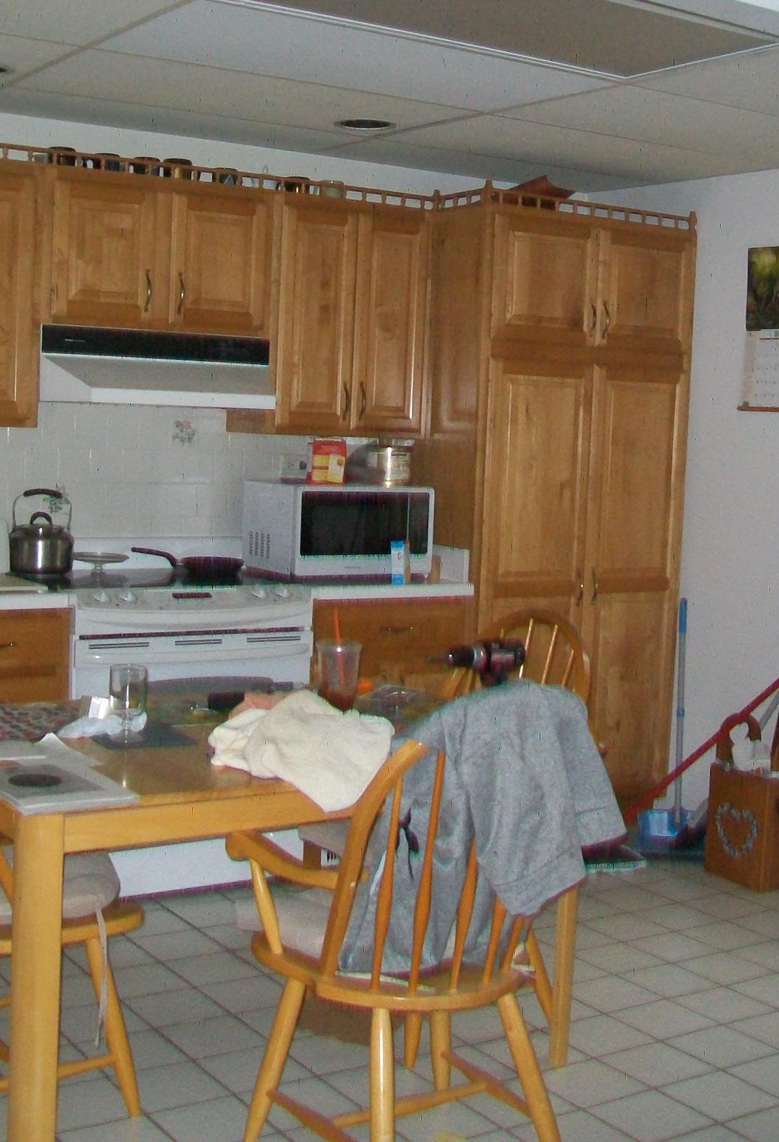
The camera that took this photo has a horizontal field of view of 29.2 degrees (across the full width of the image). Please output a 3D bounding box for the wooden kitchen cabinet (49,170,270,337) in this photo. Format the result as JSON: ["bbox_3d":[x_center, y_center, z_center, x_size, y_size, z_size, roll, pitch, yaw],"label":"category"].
[{"bbox_3d":[-0.758,-0.965,4.628,0.780,0.463,0.333,-1,6,-33],"label":"wooden kitchen cabinet"}]

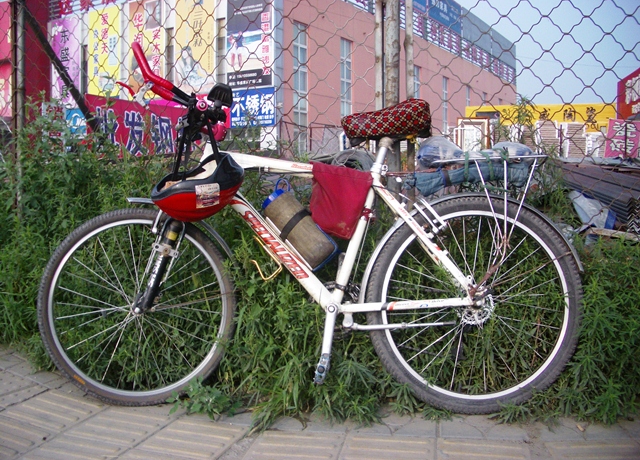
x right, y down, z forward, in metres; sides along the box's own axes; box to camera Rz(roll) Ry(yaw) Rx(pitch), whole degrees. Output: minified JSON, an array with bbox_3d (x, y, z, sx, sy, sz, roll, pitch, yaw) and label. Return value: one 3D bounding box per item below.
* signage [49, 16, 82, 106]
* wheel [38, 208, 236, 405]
[{"bbox_3d":[-11.600,-7.601,29.463,2.151,3.852,0.150,3,6,30],"label":"signage"},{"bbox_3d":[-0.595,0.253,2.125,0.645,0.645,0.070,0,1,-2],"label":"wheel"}]

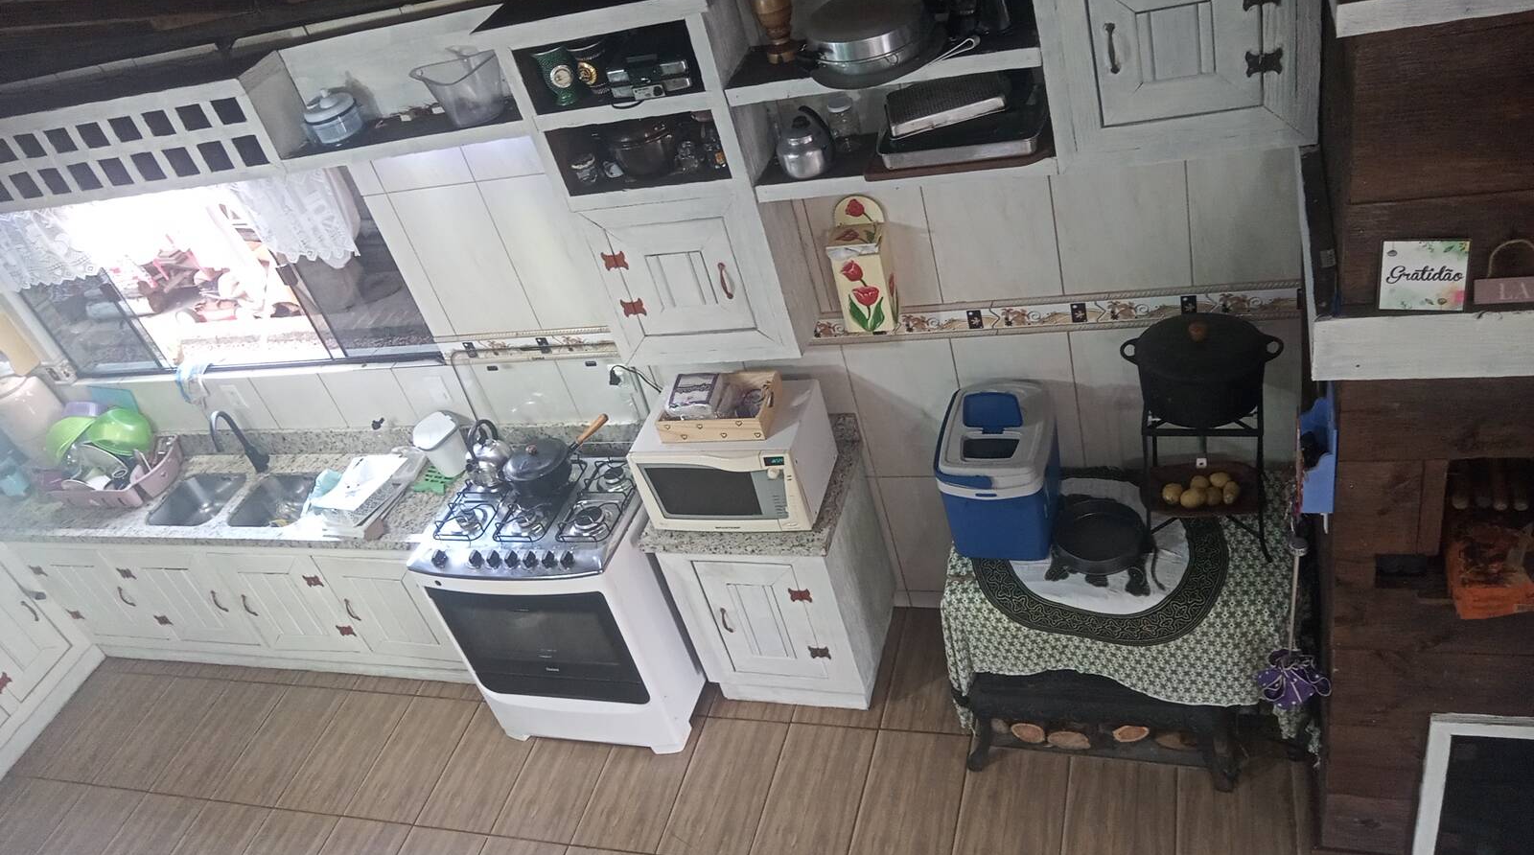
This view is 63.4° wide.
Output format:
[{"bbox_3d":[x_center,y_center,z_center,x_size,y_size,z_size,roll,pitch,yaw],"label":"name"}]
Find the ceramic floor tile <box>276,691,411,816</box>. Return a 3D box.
[{"bbox_3d":[-1.611,1.246,4.773,0.320,0.010,0.559,-2,39,22],"label":"ceramic floor tile"}]

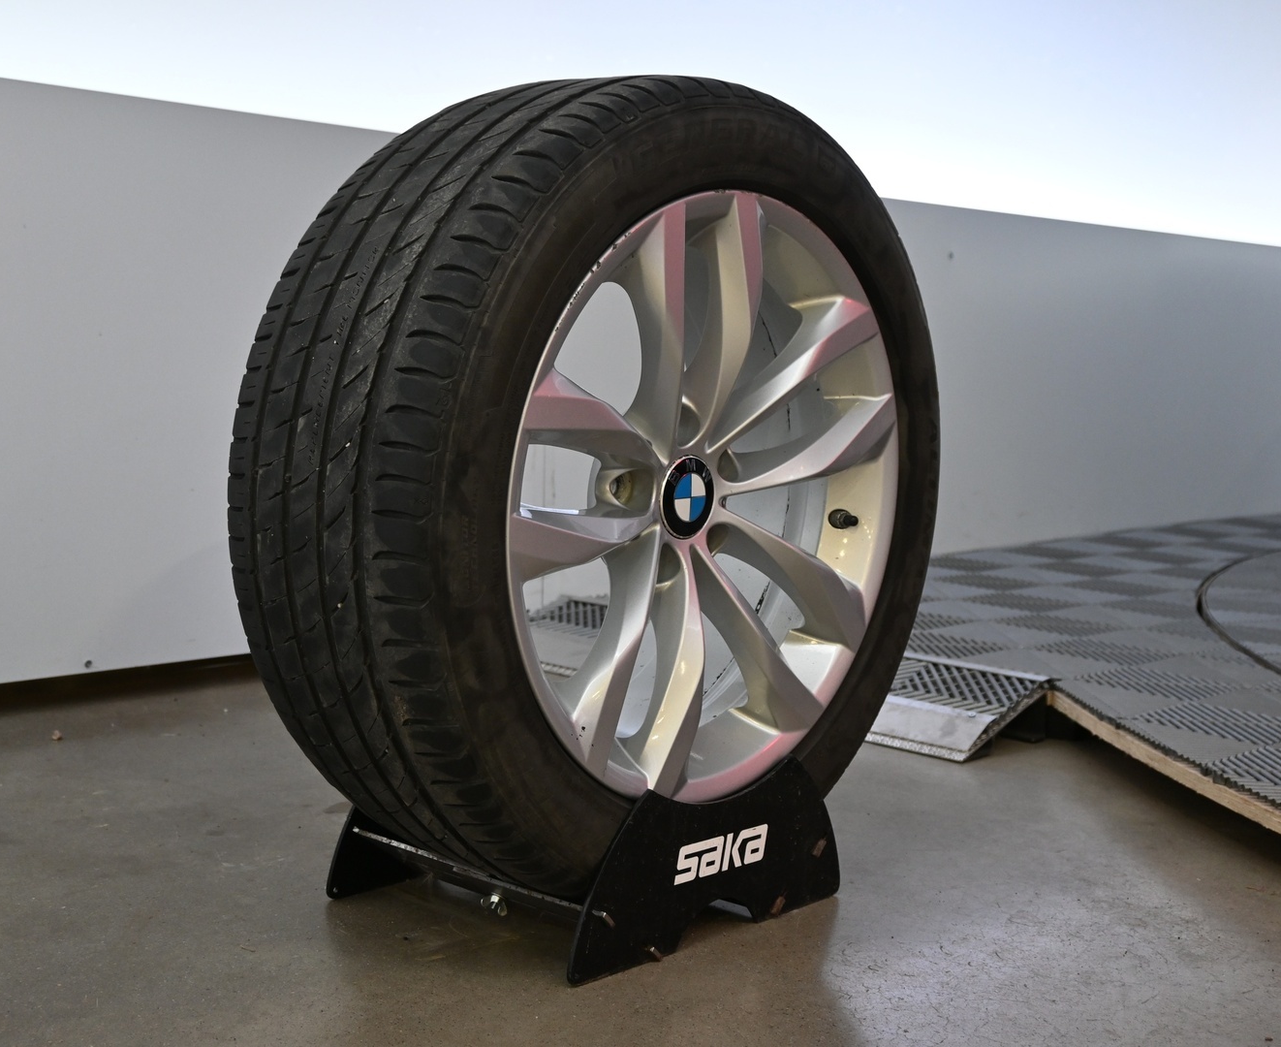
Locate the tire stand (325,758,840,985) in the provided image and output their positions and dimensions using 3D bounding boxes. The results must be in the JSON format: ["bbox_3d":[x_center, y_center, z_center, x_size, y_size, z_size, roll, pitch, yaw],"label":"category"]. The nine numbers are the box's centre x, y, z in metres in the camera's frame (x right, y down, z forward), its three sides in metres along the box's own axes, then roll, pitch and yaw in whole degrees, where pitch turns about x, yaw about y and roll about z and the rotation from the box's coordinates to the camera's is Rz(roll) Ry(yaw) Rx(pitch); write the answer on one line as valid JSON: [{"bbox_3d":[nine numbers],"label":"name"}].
[{"bbox_3d":[-0.042,0.258,1.487,0.288,0.139,0.358,7,6,40],"label":"tire stand"}]

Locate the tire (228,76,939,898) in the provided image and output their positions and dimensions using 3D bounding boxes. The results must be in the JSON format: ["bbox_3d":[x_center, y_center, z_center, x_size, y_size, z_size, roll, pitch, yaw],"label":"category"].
[{"bbox_3d":[-0.013,-0.030,1.446,0.239,0.677,0.677,9,8,41],"label":"tire"}]

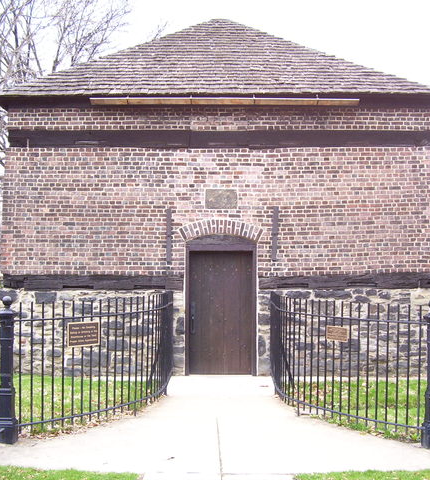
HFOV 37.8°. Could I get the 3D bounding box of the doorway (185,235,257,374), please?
[{"bbox_3d":[0.105,1.052,10.312,1.164,2.255,0.300,0,-3,0],"label":"doorway"}]

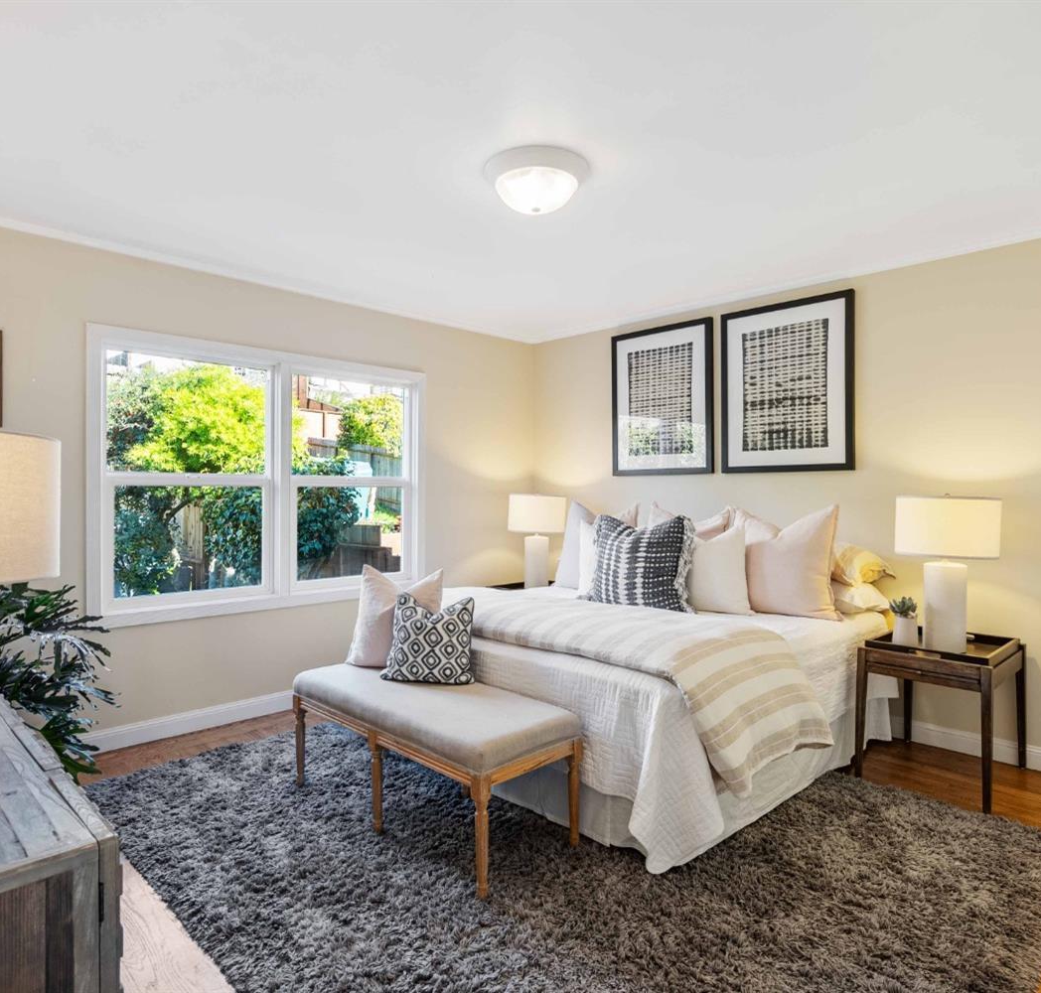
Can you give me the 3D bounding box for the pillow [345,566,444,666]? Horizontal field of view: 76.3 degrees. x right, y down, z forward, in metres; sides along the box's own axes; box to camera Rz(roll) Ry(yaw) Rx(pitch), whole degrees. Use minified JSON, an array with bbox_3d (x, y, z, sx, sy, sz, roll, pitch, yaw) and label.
[{"bbox_3d":[-0.576,0.559,3.055,0.440,0.460,0.160,0,-19,23],"label":"pillow"}]

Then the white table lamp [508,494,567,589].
[{"bbox_3d":[0.117,0.317,4.532,0.392,0.680,0.392,0,0,0],"label":"white table lamp"}]

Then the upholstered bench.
[{"bbox_3d":[-0.372,1.002,2.584,1.190,0.480,0.482,0,0,44],"label":"upholstered bench"}]

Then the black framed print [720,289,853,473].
[{"bbox_3d":[1.535,-0.634,3.871,0.030,0.985,0.786,0,0,-44],"label":"black framed print"}]

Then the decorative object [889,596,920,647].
[{"bbox_3d":[1.691,0.558,2.923,0.108,0.225,0.108,0,0,-44],"label":"decorative object"}]

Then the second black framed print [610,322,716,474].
[{"bbox_3d":[0.978,-0.666,4.638,0.822,1.029,0.035,0,1,45],"label":"second black framed print"}]

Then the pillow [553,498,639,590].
[{"bbox_3d":[0.509,0.329,4.386,0.580,0.590,0.170,0,-17,46],"label":"pillow"}]

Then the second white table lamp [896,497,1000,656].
[{"bbox_3d":[1.858,0.331,2.882,0.392,0.680,0.392,0,0,-44],"label":"second white table lamp"}]

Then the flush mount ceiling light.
[{"bbox_3d":[0.063,-1.195,2.600,0.418,0.147,0.418,0,0,0],"label":"flush mount ceiling light"}]

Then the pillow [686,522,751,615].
[{"bbox_3d":[1.022,0.381,3.658,0.480,0.480,0.150,0,-18,46],"label":"pillow"}]

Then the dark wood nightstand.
[{"bbox_3d":[1.992,1.001,3.138,0.543,0.623,0.677,0,1,45],"label":"dark wood nightstand"}]

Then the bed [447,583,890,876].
[{"bbox_3d":[0.565,0.957,3.600,1.997,0.704,2.023,0,1,45],"label":"bed"}]

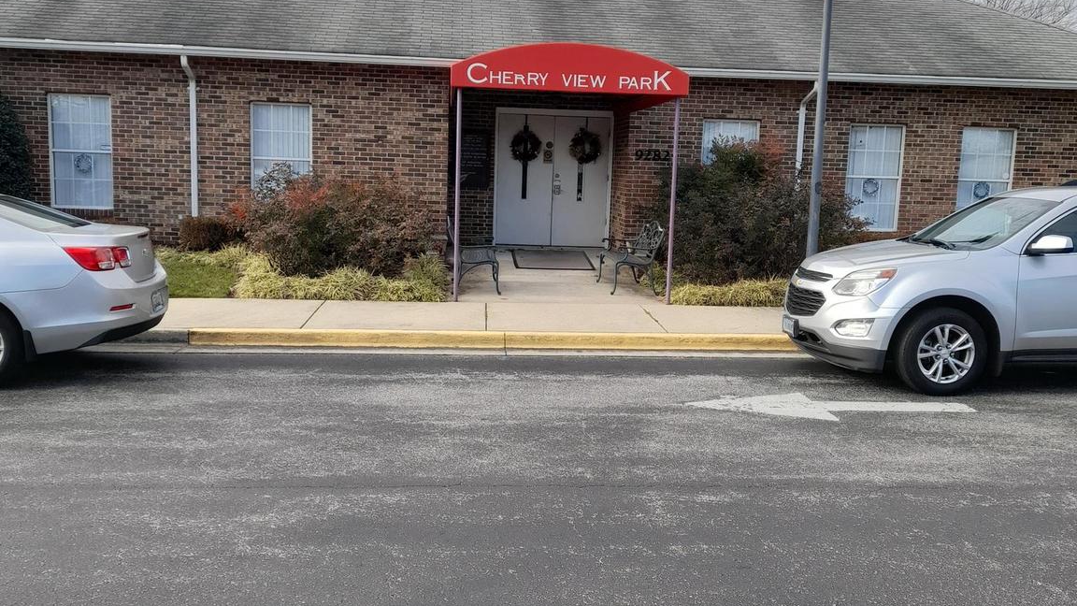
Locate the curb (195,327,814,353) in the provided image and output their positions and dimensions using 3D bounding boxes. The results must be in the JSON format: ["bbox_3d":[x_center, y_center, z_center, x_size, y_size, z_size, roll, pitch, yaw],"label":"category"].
[{"bbox_3d":[-0.352,0.360,10.204,6.050,0.140,0.210,1,7,-5],"label":"curb"}]

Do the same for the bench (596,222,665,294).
[{"bbox_3d":[1.185,-0.613,13.283,0.630,0.870,1.230,1,7,-5],"label":"bench"}]

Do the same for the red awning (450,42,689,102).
[{"bbox_3d":[0.218,-2.885,13.524,2.720,0.580,3.750,1,7,-5],"label":"red awning"}]

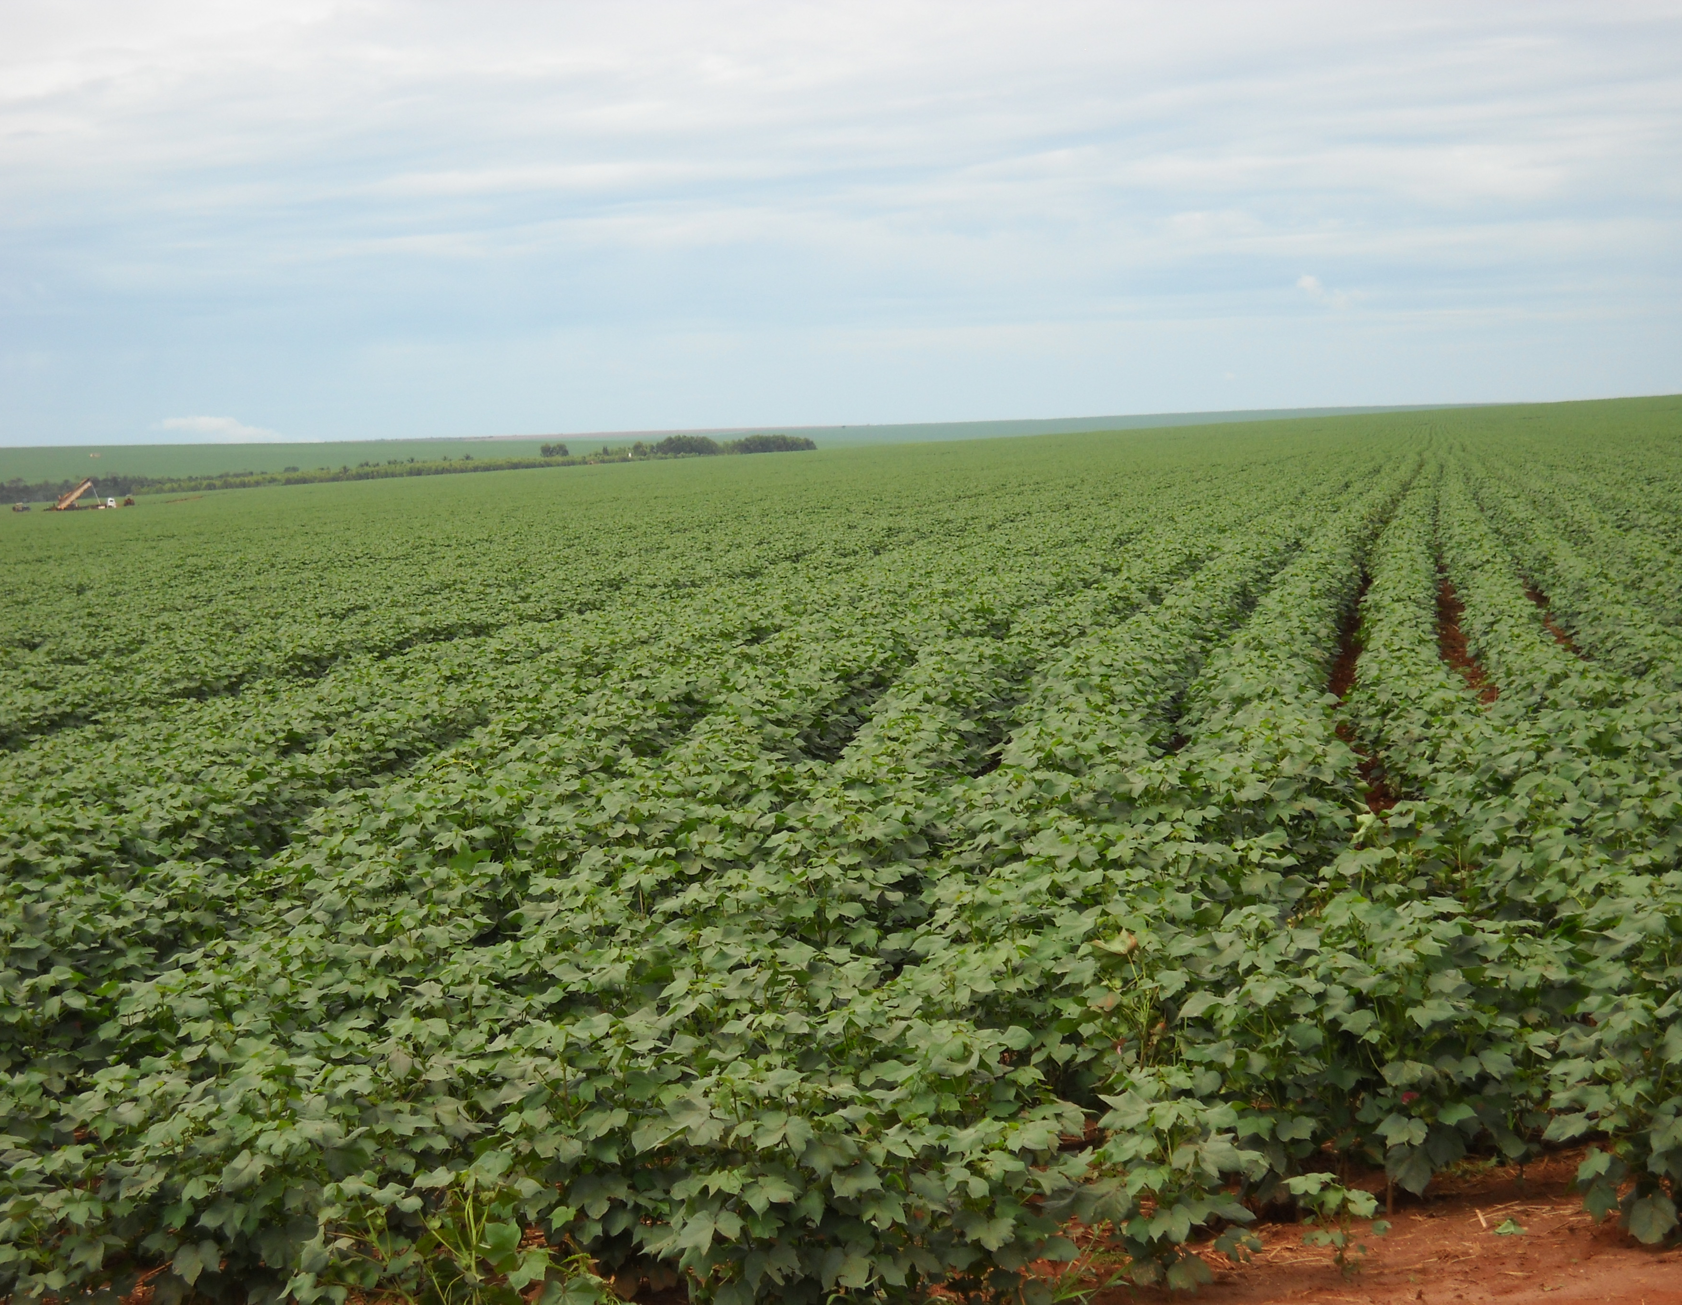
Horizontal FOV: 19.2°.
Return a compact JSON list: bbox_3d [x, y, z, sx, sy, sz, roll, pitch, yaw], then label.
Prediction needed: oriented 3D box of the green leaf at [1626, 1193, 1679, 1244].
[{"bbox_3d":[1.617,1.126,9.900,0.098,0.105,0.035,-1,-15,9],"label":"green leaf"}]

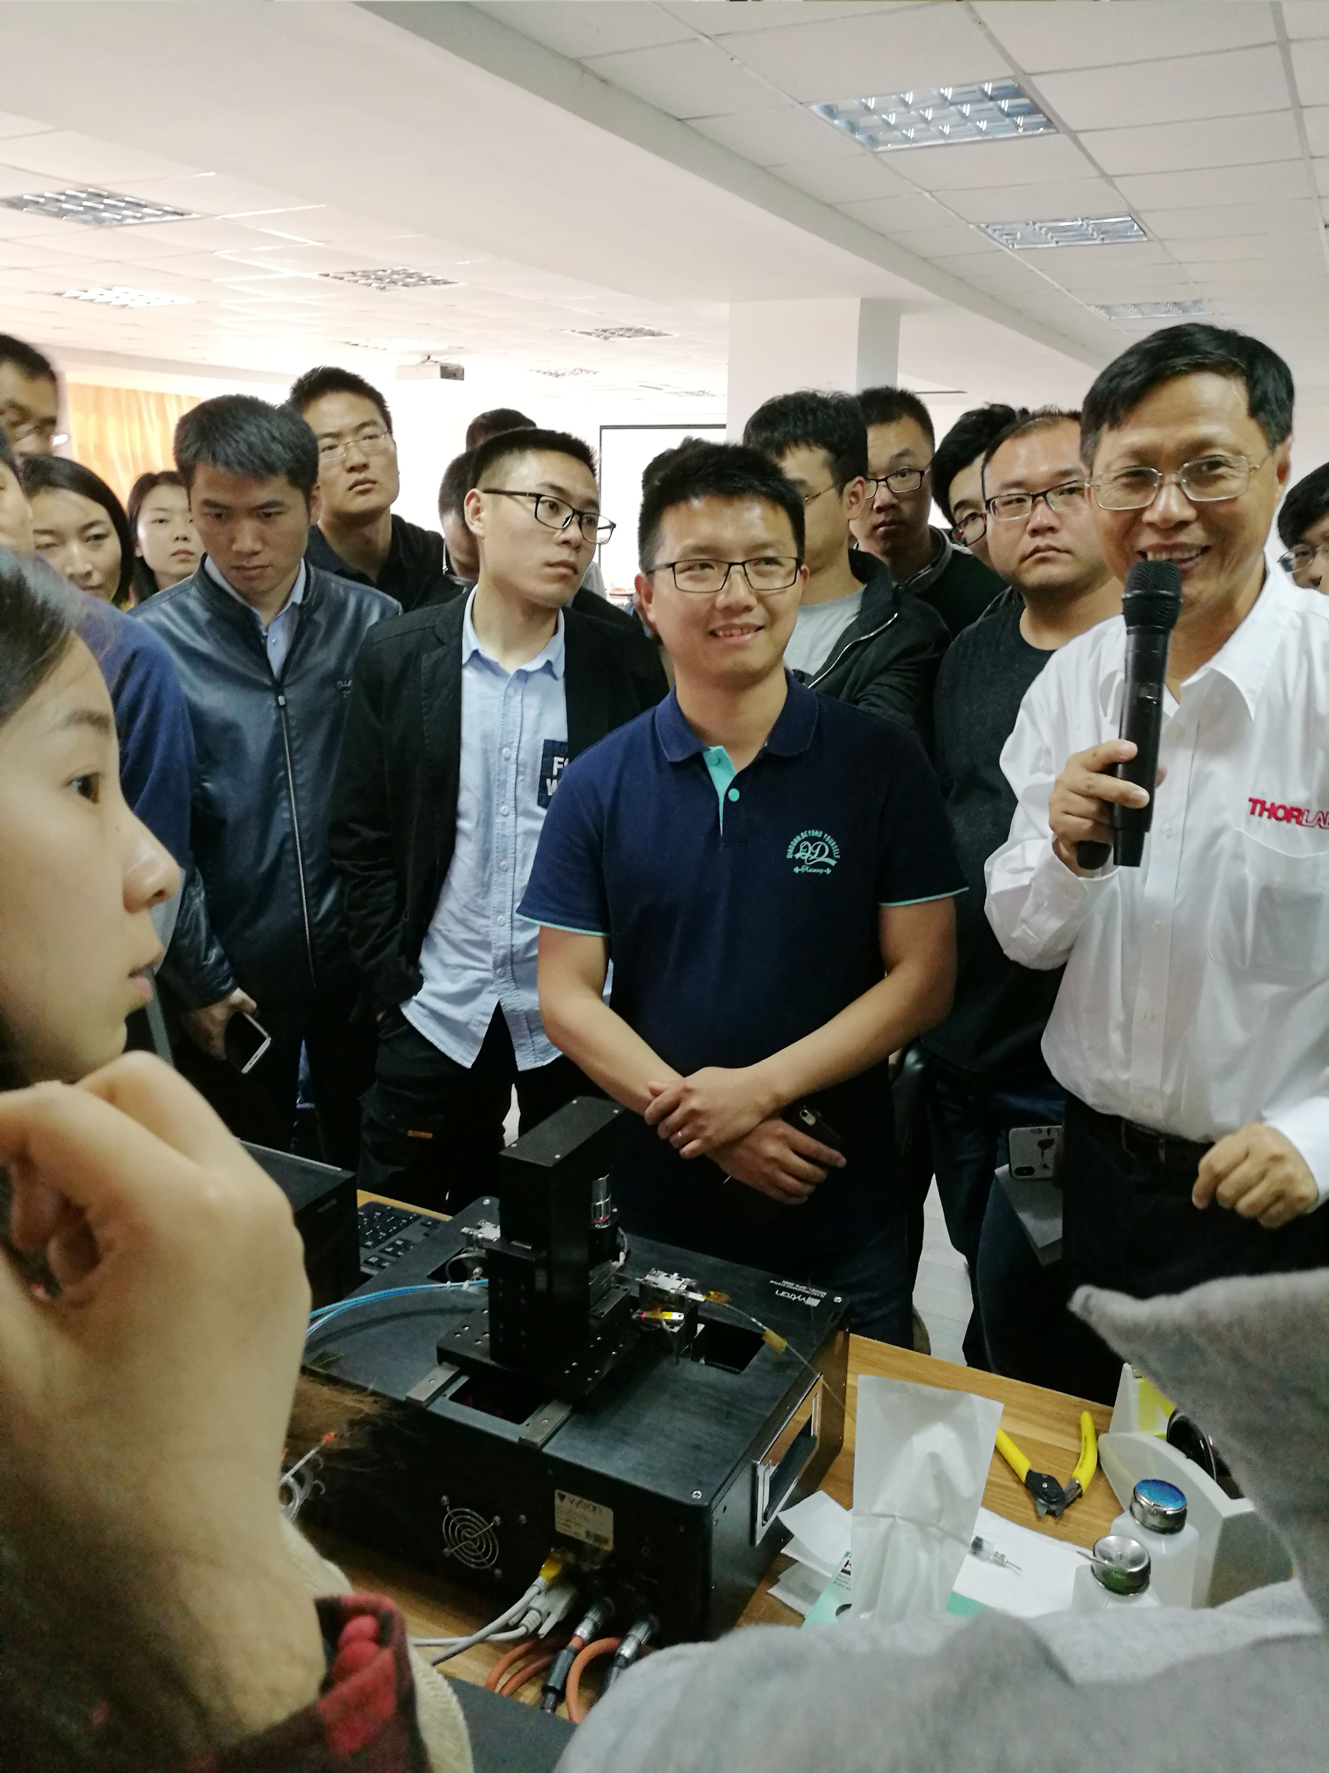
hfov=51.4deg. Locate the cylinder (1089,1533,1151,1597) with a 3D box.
[{"bbox_3d":[0.331,0.491,1.000,0.041,0.018,0.041,1,15,0],"label":"cylinder"}]

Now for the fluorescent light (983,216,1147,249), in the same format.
[{"bbox_3d":[1.575,-2.596,5.410,0.590,0.070,0.590,8,17,26],"label":"fluorescent light"}]

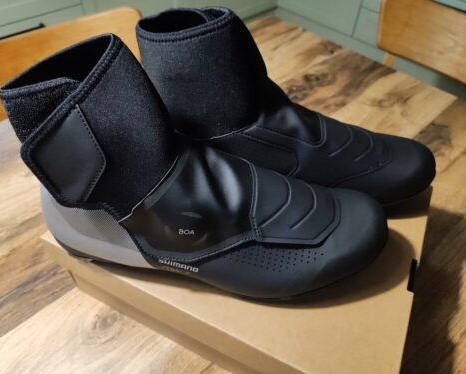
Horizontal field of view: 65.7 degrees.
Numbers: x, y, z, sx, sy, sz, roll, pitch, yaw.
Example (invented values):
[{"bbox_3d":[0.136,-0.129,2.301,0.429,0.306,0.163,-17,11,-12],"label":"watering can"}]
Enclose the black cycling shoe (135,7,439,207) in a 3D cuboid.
[{"bbox_3d":[0.059,-0.071,0.338,0.292,0.178,0.108,8,49,5],"label":"black cycling shoe"}]

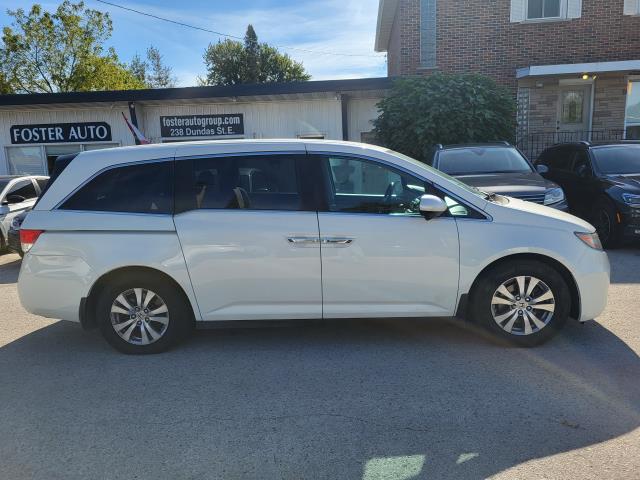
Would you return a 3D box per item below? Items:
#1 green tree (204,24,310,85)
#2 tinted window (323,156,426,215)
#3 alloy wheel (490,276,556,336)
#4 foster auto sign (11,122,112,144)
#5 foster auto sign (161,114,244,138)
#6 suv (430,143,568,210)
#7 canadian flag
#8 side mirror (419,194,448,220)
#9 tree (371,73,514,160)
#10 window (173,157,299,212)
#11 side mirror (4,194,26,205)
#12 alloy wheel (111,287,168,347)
[{"bbox_3d":[-5.486,-13.114,43.203,9.600,11.690,9.000,-2,12,3],"label":"green tree"},{"bbox_3d":[0.429,-0.418,3.671,0.810,0.450,0.120,-2,12,2],"label":"tinted window"},{"bbox_3d":[1.570,0.495,3.784,0.465,0.465,0.190,-2,9,3],"label":"alloy wheel"},{"bbox_3d":[-7.609,-3.147,14.150,3.050,0.550,0.060,-2,12,3],"label":"foster auto sign"},{"bbox_3d":[-3.403,-3.302,13.900,2.430,0.610,0.050,-2,9,3],"label":"foster auto sign"},{"bbox_3d":[2.802,-0.935,8.845,1.910,1.720,4.700,-1,9,7],"label":"suv"},{"bbox_3d":[-5.011,-2.952,13.200,0.850,1.150,0.350,-2,9,3],"label":"canadian flag"},{"bbox_3d":[0.822,-0.235,3.484,0.170,0.190,0.240,-2,12,2],"label":"side mirror"},{"bbox_3d":[3.100,-2.313,11.984,3.600,3.480,3.000,-2,9,3],"label":"tree"},{"bbox_3d":[-0.638,-0.429,3.715,0.970,0.430,0.120,-2,12,2],"label":"window"},{"bbox_3d":[-5.701,-0.758,9.000,0.200,0.170,0.270,-2,9,3],"label":"side mirror"},{"bbox_3d":[-1.428,0.593,3.902,0.470,0.470,0.180,-2,12,2],"label":"alloy wheel"}]

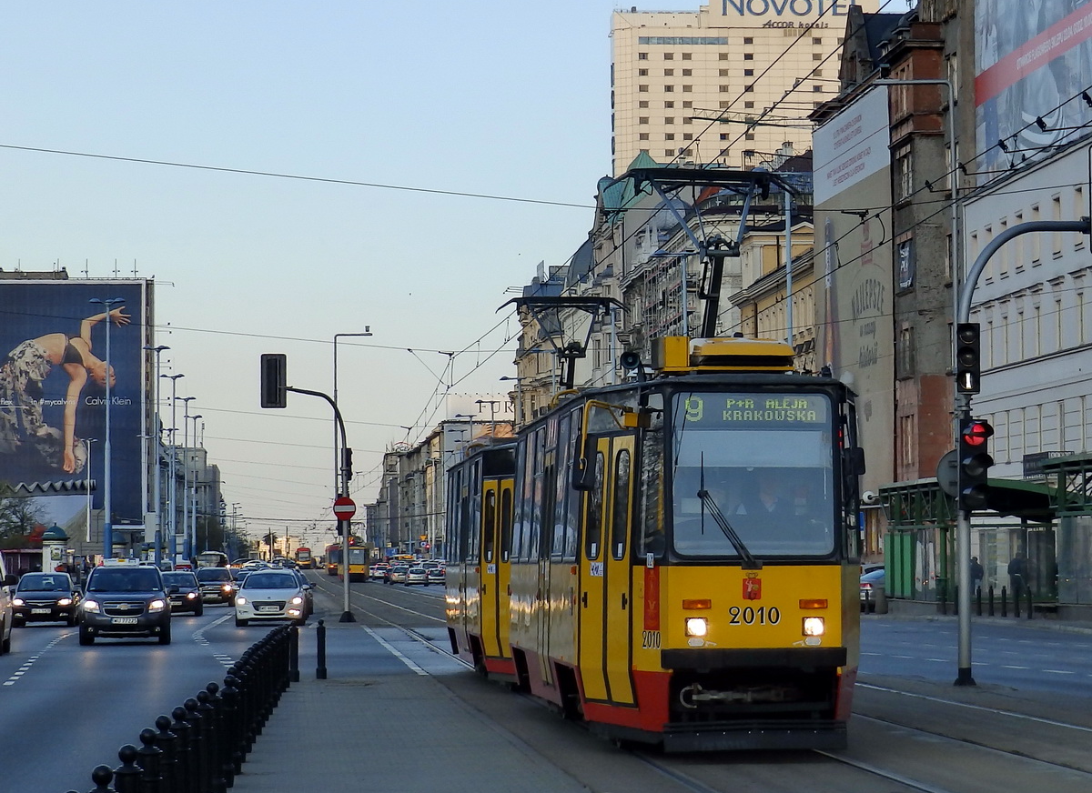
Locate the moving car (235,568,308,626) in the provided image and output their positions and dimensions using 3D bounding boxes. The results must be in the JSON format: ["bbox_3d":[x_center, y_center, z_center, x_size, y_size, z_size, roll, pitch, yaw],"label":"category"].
[{"bbox_3d":[-7.491,5.500,58.656,1.850,1.470,4.800,0,-4,-6],"label":"moving car"}]

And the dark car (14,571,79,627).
[{"bbox_3d":[-14.151,5.727,60.758,1.710,1.500,4.250,0,-4,-9],"label":"dark car"}]

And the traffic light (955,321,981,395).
[{"bbox_3d":[4.997,-0.448,25.341,0.260,0.810,0.270,-1,-4,13],"label":"traffic light"}]

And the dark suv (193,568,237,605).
[{"bbox_3d":[-13.558,7.736,87.561,1.800,1.600,4.500,0,-4,-7],"label":"dark suv"}]

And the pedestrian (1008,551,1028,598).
[{"bbox_3d":[15.467,5.927,70.565,0.520,1.700,0.360,0,-4,-4],"label":"pedestrian"}]

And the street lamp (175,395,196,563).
[{"bbox_3d":[-31.260,7.932,185.866,1.850,15.750,0.500,1,-4,-7],"label":"street lamp"}]

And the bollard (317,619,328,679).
[{"bbox_3d":[-2.914,3.278,27.894,0.130,0.775,0.130,0,-4,0],"label":"bollard"}]

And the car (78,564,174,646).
[{"bbox_3d":[-8.776,4.387,45.063,1.840,1.640,4.650,0,-4,-10],"label":"car"}]

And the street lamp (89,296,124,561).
[{"bbox_3d":[-23.473,2.514,114.324,1.870,15.750,0.550,1,-4,-7],"label":"street lamp"}]

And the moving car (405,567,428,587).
[{"bbox_3d":[-9.620,13.271,159.056,1.700,1.460,4.150,0,-4,-6],"label":"moving car"}]

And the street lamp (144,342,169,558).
[{"bbox_3d":[-25.505,4.477,140.242,1.820,15.750,0.500,1,-4,-7],"label":"street lamp"}]

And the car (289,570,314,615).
[{"bbox_3d":[-8.653,6.504,71.557,1.780,1.480,4.450,0,-4,-6],"label":"car"}]

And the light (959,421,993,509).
[{"bbox_3d":[5.188,0.827,25.827,0.320,1.090,0.370,0,-4,-7],"label":"light"}]

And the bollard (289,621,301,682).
[{"bbox_3d":[-3.160,3.216,27.072,0.130,0.775,0.130,0,-4,0],"label":"bollard"}]

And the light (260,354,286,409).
[{"bbox_3d":[-7.488,-0.438,58.936,0.680,1.470,0.380,0,-4,-6],"label":"light"}]

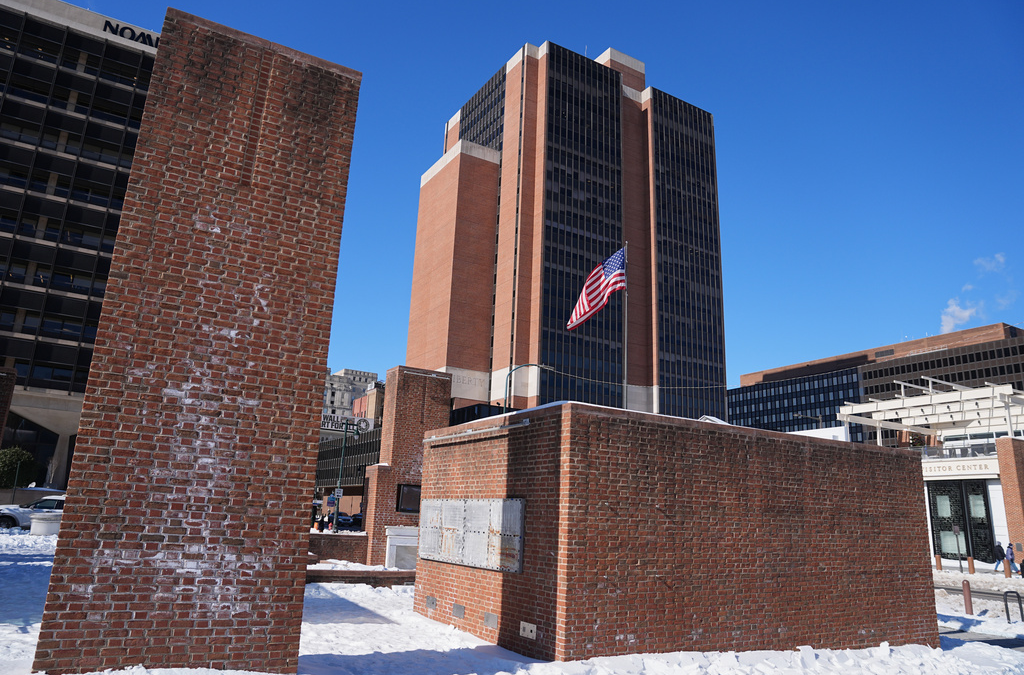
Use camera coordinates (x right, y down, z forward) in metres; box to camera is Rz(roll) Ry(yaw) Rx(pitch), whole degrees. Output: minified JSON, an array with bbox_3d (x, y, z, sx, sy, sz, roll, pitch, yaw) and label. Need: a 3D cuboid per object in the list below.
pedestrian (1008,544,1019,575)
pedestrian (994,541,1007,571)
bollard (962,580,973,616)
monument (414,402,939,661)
[{"bbox_3d":[28.109,12.414,38.345,0.480,1.670,0.600,11,-17,-31],"label":"pedestrian"},{"bbox_3d":[28.015,12.618,39.261,0.500,1.690,0.600,11,-17,-31],"label":"pedestrian"},{"bbox_3d":[12.138,6.927,18.181,0.150,0.890,0.150,11,-17,-31],"label":"bollard"},{"bbox_3d":[2.883,3.362,11.627,7.860,3.150,4.140,11,-17,-31],"label":"monument"}]

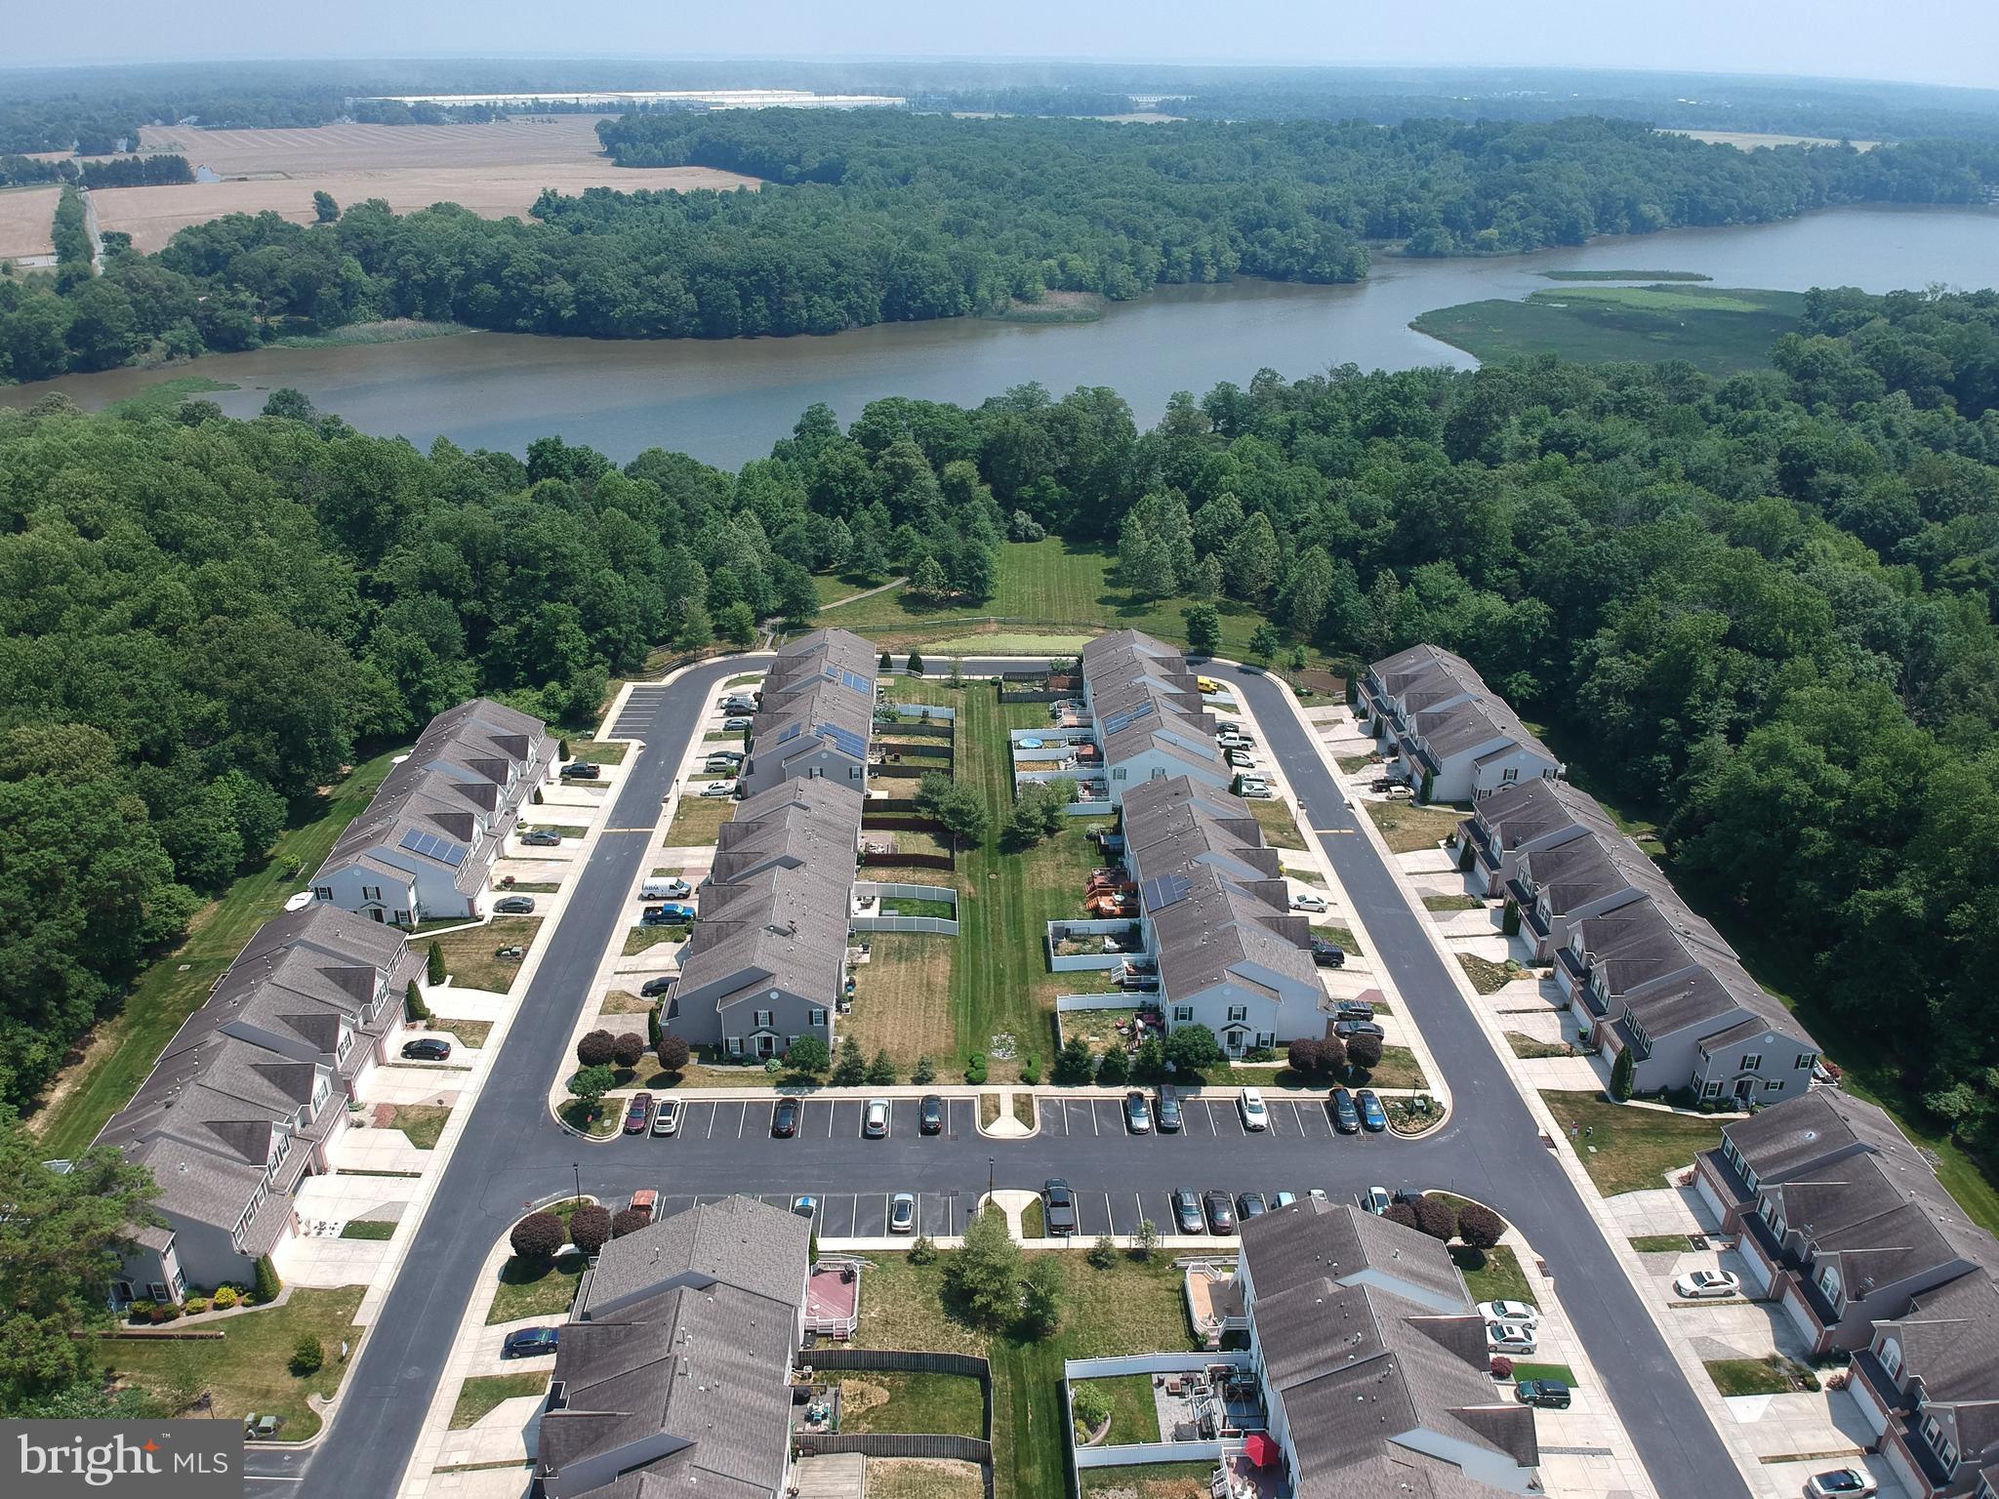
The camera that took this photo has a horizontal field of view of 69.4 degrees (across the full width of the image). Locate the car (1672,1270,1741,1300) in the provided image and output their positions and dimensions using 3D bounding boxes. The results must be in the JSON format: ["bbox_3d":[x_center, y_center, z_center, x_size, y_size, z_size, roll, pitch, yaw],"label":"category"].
[{"bbox_3d":[58.314,43.904,119.122,4.870,1.470,1.850,0,25,-4],"label":"car"}]

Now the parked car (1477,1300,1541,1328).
[{"bbox_3d":[40.526,44.958,115.299,4.720,1.460,1.830,1,25,-1],"label":"parked car"}]

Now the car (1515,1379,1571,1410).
[{"bbox_3d":[40.757,48.218,108.260,3.800,1.430,1.720,1,25,-1],"label":"car"}]

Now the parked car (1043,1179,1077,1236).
[{"bbox_3d":[5.114,39.157,124.377,1.980,1.860,5.750,0,25,-3],"label":"parked car"}]

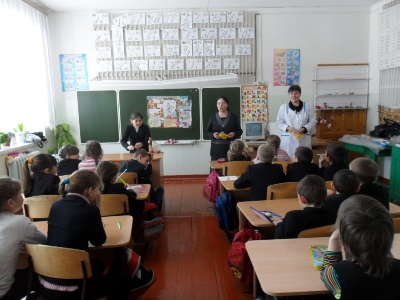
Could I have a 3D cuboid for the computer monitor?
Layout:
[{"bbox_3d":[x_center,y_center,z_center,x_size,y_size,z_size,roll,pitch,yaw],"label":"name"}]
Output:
[{"bbox_3d":[0.972,-0.340,5.704,0.380,0.350,0.380,-2,8,-2],"label":"computer monitor"}]

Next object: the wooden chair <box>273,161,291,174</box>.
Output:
[{"bbox_3d":[0.981,0.475,4.068,0.380,0.710,0.420,-2,8,-2],"label":"wooden chair"}]

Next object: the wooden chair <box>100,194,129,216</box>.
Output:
[{"bbox_3d":[-0.785,0.729,2.832,0.390,0.770,0.440,-2,9,-2],"label":"wooden chair"}]

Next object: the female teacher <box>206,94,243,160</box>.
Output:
[{"bbox_3d":[0.422,-0.078,5.005,0.560,1.570,0.360,-1,8,3],"label":"female teacher"}]

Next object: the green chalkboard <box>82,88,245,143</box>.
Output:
[{"bbox_3d":[-0.738,-0.650,5.830,3.060,0.990,0.060,-1,7,0],"label":"green chalkboard"}]

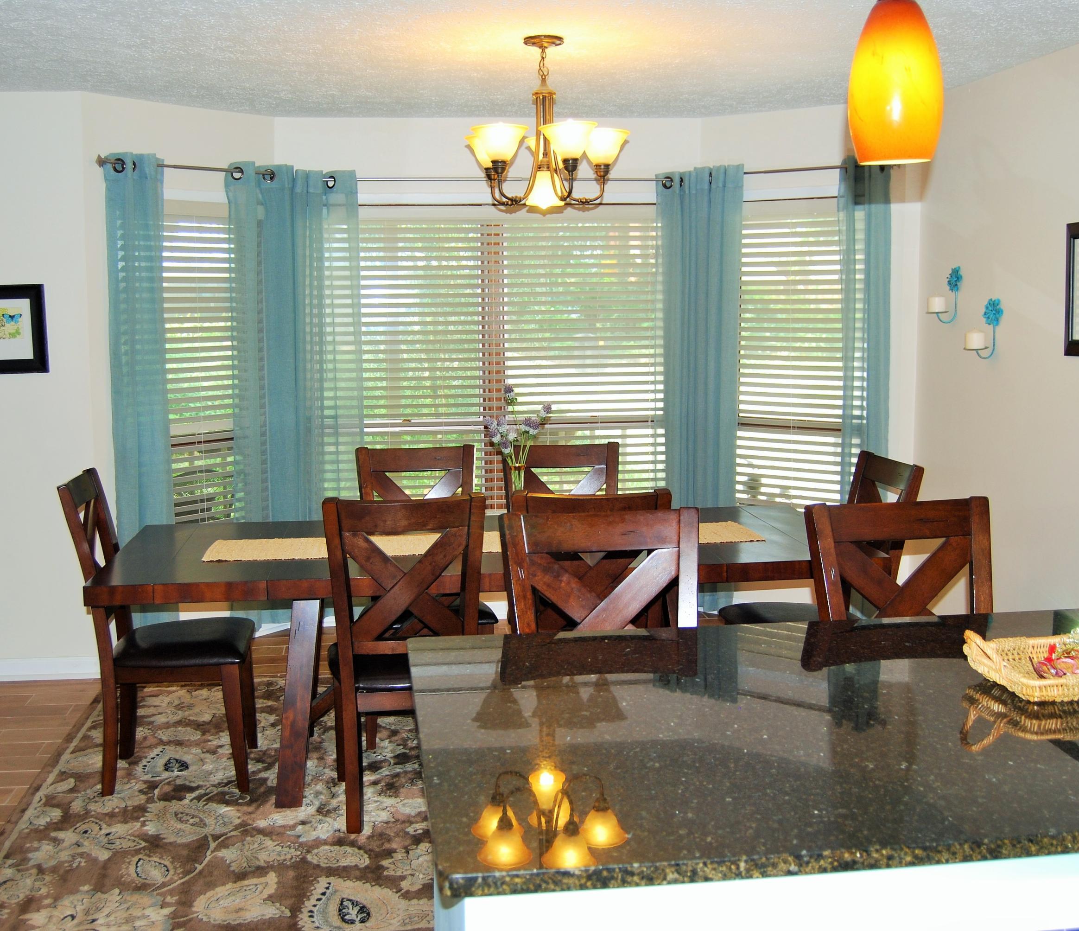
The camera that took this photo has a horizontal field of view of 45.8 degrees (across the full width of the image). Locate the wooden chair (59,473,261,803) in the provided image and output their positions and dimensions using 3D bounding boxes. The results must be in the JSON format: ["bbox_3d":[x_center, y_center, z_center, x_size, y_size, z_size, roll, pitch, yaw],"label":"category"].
[{"bbox_3d":[-1.255,0.539,4.326,0.570,1.015,0.480,-1,7,-7],"label":"wooden chair"}]

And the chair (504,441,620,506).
[{"bbox_3d":[0.132,0.460,4.854,0.485,1.022,0.580,-1,7,-8],"label":"chair"}]

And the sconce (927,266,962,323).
[{"bbox_3d":[1.606,-0.681,5.096,0.120,0.235,0.100,-2,7,-10],"label":"sconce"}]

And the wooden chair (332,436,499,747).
[{"bbox_3d":[-0.432,0.472,4.789,0.485,1.022,0.580,-1,7,-8],"label":"wooden chair"}]

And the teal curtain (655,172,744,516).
[{"bbox_3d":[0.765,-0.332,6.038,0.400,2.120,0.180,2,8,22],"label":"teal curtain"}]

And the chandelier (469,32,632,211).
[{"bbox_3d":[0.029,-1.129,4.258,0.550,0.556,0.550,-1,7,-8],"label":"chandelier"}]

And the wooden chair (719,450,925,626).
[{"bbox_3d":[0.962,0.494,4.531,0.580,1.015,0.480,-1,7,-7],"label":"wooden chair"}]

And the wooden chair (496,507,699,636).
[{"bbox_3d":[0.180,0.688,2.711,0.460,1.108,0.560,-2,7,-8],"label":"wooden chair"}]

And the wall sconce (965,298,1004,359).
[{"bbox_3d":[1.702,-0.524,4.913,0.135,0.235,0.100,-1,7,-8],"label":"wall sconce"}]

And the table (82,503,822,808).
[{"bbox_3d":[-0.171,0.638,4.476,2.490,0.762,1.016,-1,7,-7],"label":"table"}]

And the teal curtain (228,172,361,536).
[{"bbox_3d":[-1.133,-0.302,5.929,0.600,2.120,0.190,-4,8,-24],"label":"teal curtain"}]

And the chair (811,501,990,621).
[{"bbox_3d":[0.887,0.662,2.832,0.460,1.110,0.550,-2,7,-10],"label":"chair"}]

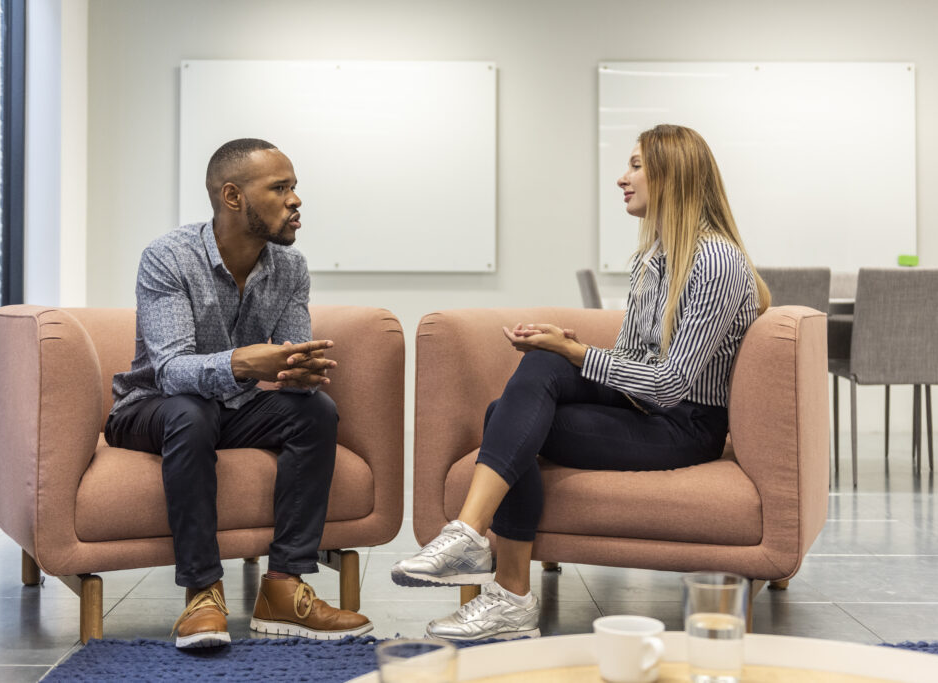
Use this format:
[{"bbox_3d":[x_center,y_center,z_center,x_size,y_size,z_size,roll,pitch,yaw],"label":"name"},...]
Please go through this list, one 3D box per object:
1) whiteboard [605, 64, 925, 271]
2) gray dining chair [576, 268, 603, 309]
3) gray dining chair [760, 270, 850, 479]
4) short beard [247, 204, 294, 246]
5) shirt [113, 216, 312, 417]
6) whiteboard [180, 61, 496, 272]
[{"bbox_3d":[1.639,-0.992,6.790,1.800,1.200,0.030,0,2,0],"label":"whiteboard"},{"bbox_3d":[0.770,0.137,5.320,0.540,0.880,0.420,0,2,0],"label":"gray dining chair"},{"bbox_3d":[1.250,0.147,5.020,0.420,0.880,0.540,0,2,0],"label":"gray dining chair"},{"bbox_3d":[-0.441,-0.263,2.710,0.090,0.100,0.135,1,2,24],"label":"short beard"},{"bbox_3d":[-0.630,-0.055,2.910,0.440,0.460,0.450,-1,2,-30],"label":"shirt"},{"bbox_3d":[-0.745,-0.997,6.790,1.800,1.200,0.030,0,2,0],"label":"whiteboard"}]

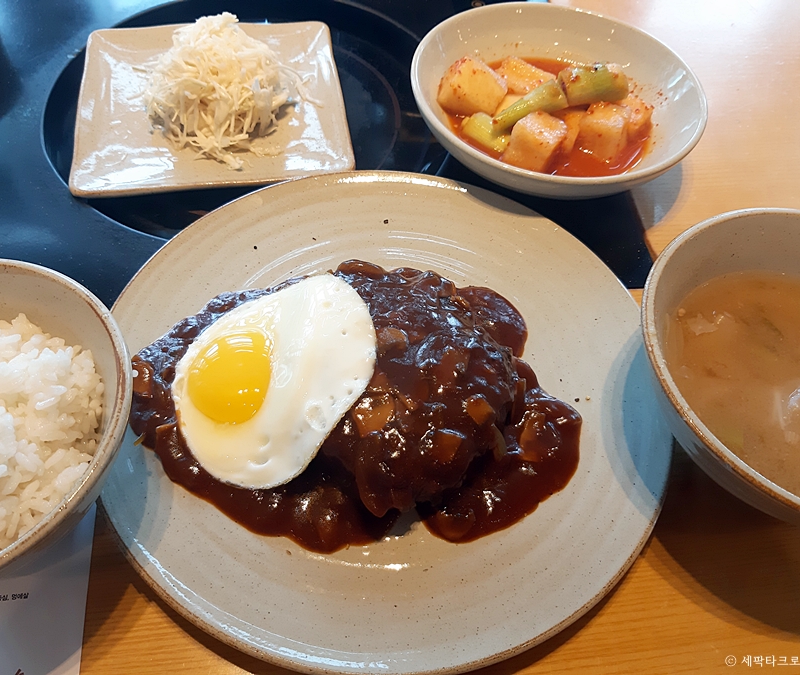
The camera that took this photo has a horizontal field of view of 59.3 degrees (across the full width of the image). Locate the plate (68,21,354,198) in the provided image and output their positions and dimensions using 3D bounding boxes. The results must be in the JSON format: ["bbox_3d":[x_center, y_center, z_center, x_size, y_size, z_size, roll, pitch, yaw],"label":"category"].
[{"bbox_3d":[-0.105,-0.131,0.403,0.143,0.020,0.143,-6,55,-9],"label":"plate"}]

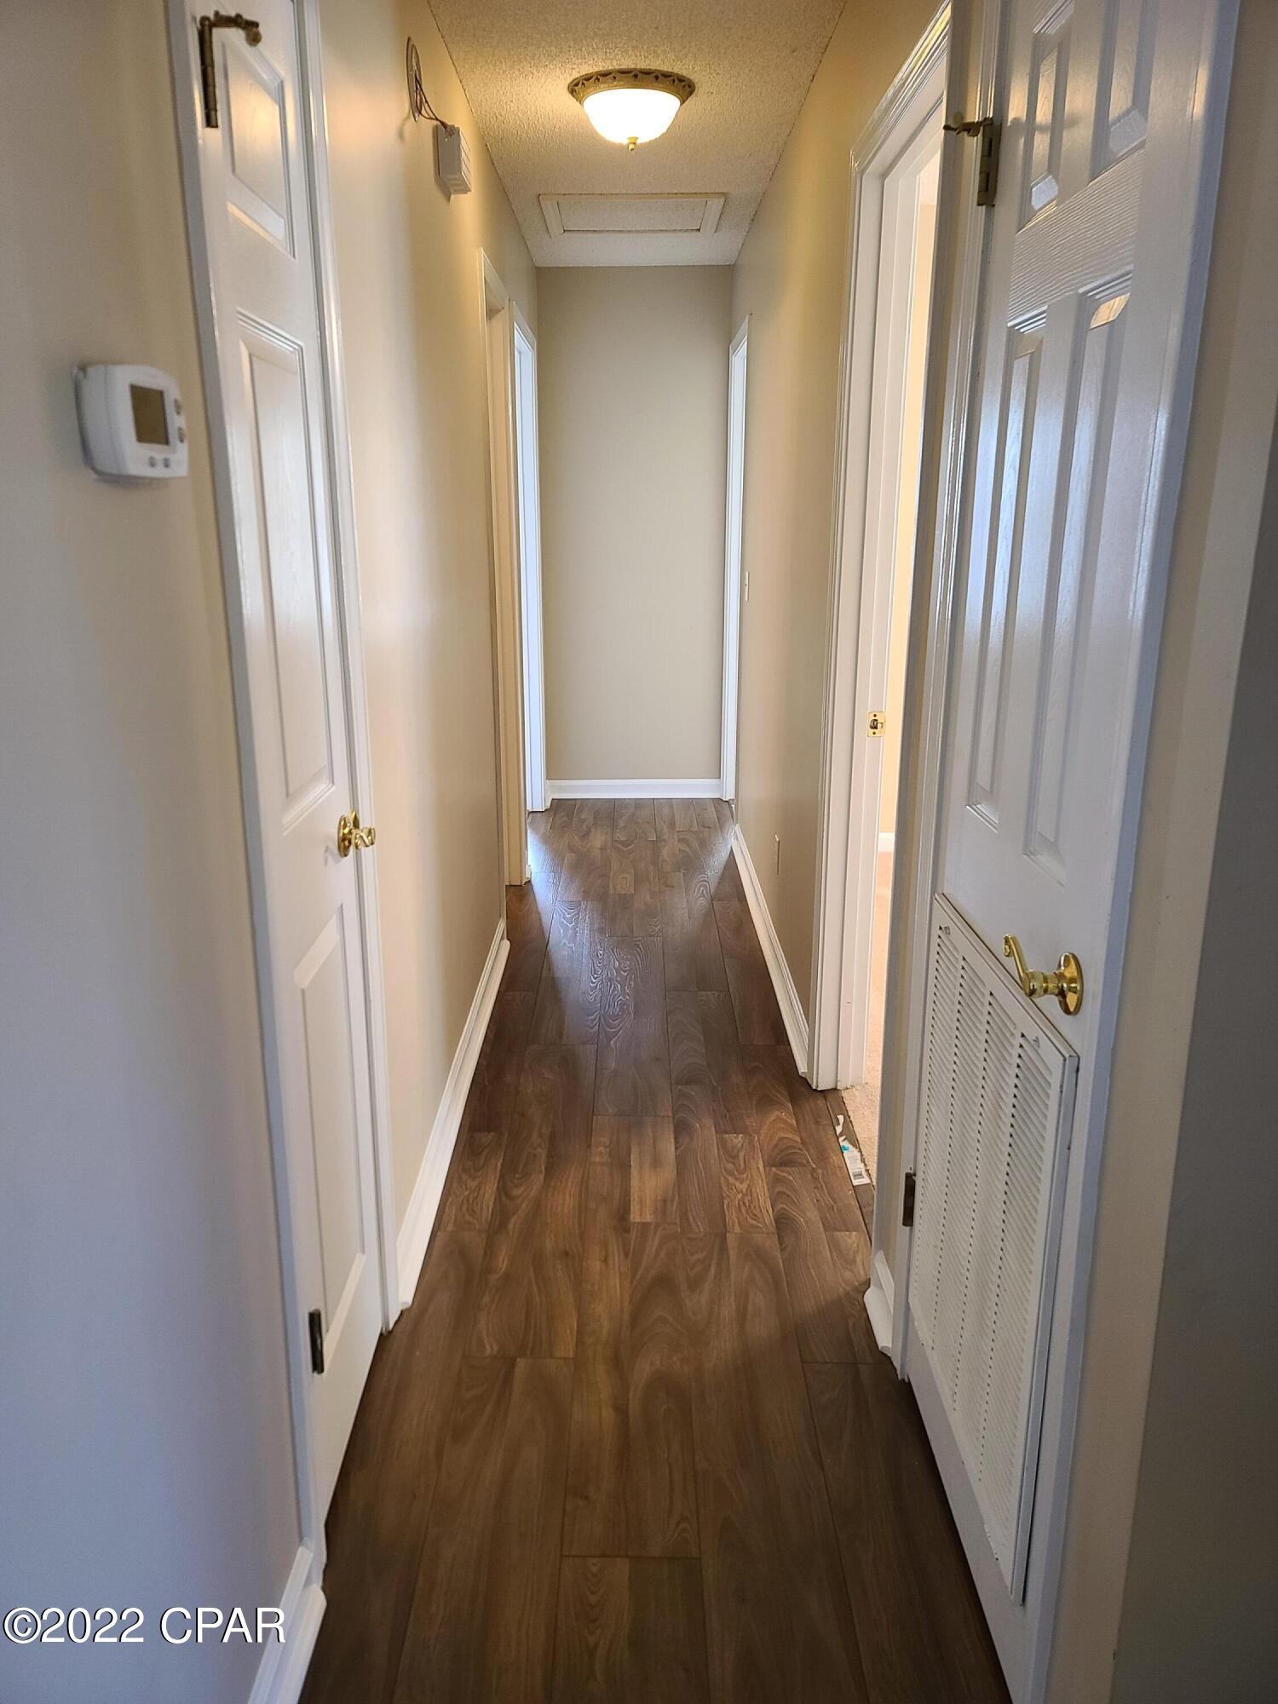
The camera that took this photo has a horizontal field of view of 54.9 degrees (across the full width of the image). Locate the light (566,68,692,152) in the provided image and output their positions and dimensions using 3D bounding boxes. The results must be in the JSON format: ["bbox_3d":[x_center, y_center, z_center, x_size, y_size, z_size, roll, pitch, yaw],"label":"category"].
[{"bbox_3d":[-0.017,-1.880,3.160,0.322,0.138,0.322,0,16,0],"label":"light"}]

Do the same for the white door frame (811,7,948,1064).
[{"bbox_3d":[0.496,-0.292,2.389,0.132,2.105,0.870,0,16,0],"label":"white door frame"}]

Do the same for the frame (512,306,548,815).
[{"bbox_3d":[-0.509,-1.070,5.140,0.141,2.105,1.080,0,16,0],"label":"frame"}]

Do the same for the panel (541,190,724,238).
[{"bbox_3d":[-0.026,-2.321,4.500,0.645,0.020,0.615,0,16,0],"label":"panel"}]

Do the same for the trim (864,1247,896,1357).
[{"bbox_3d":[0.434,0.801,2.194,0.028,0.108,0.150,0,16,0],"label":"trim"}]

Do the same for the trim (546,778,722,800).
[{"bbox_3d":[-0.018,-0.313,6.133,0.876,0.106,0.022,0,16,0],"label":"trim"}]

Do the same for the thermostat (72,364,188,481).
[{"bbox_3d":[-0.414,-0.350,1.011,0.036,0.090,0.125,0,16,0],"label":"thermostat"}]

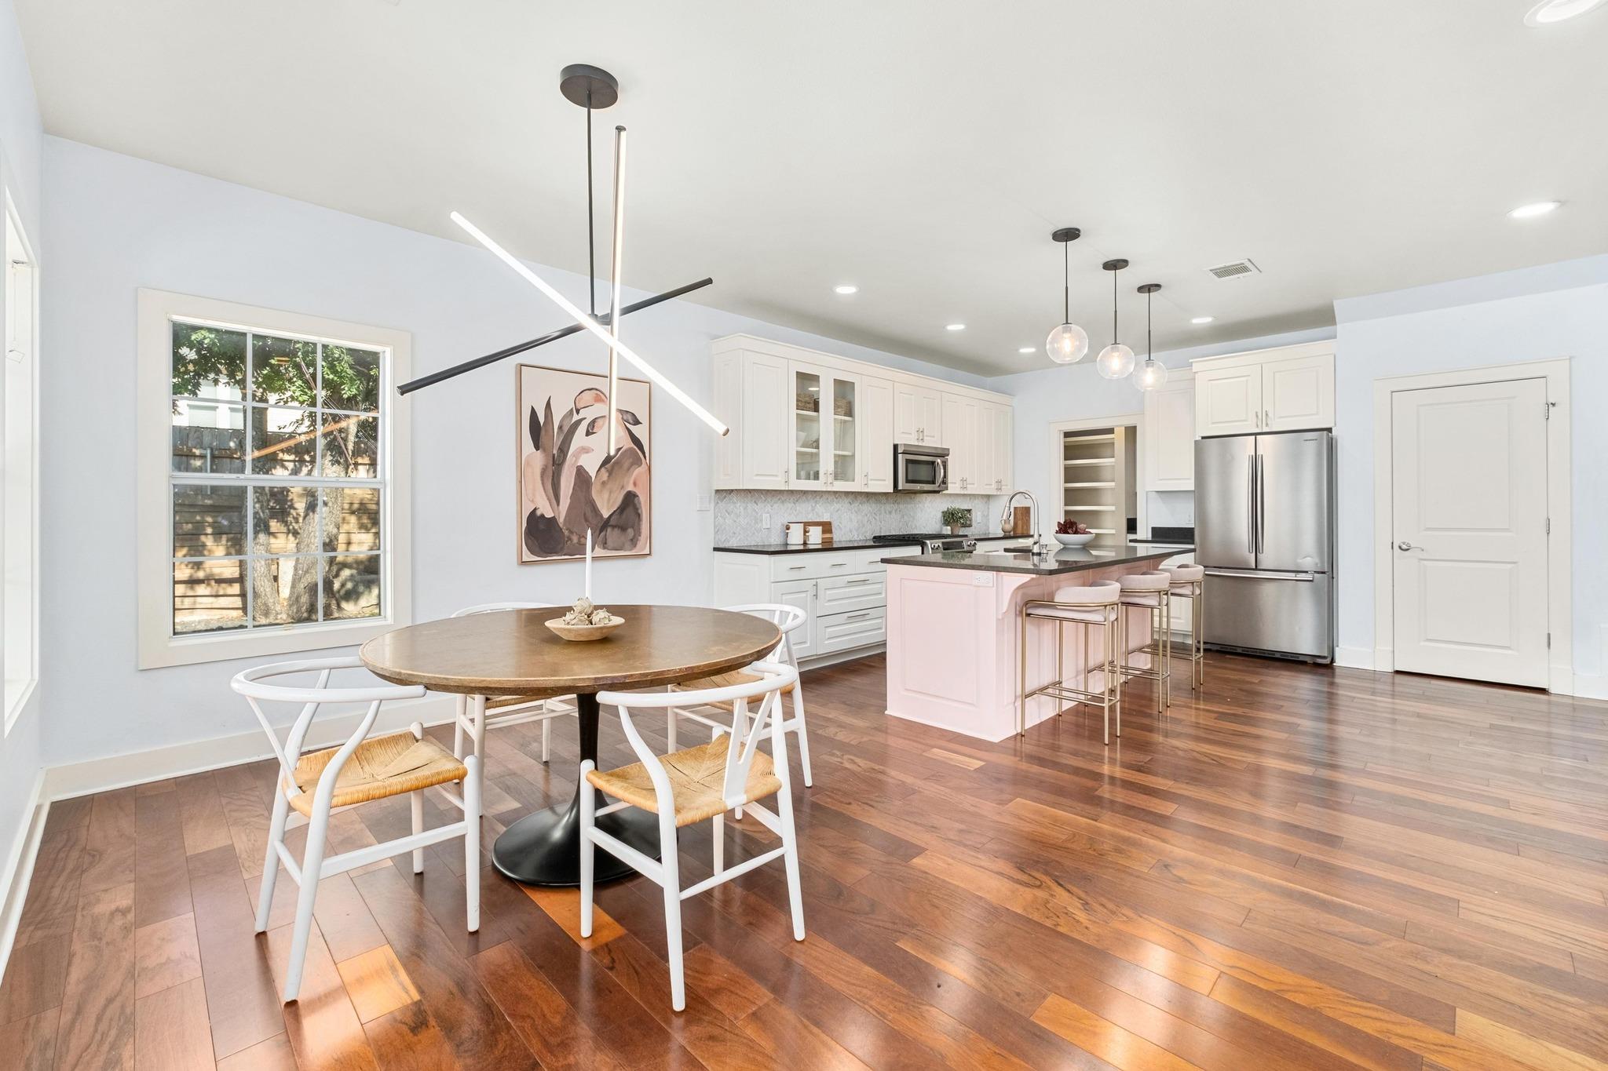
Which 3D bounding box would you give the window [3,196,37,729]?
[{"bbox_3d":[-2.536,-0.221,2.174,0.080,1.550,0.910,-2,2,-45],"label":"window"}]

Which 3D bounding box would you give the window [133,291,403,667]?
[{"bbox_3d":[-2.524,-0.264,3.295,1.065,1.667,0.050,-2,2,-45],"label":"window"}]

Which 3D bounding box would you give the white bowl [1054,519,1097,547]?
[{"bbox_3d":[2.056,-0.014,5.070,0.315,0.205,0.315,0,2,0],"label":"white bowl"}]

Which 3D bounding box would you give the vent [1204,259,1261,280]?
[{"bbox_3d":[2.801,-1.719,4.372,0.350,0.020,0.250,-2,2,-45],"label":"vent"}]

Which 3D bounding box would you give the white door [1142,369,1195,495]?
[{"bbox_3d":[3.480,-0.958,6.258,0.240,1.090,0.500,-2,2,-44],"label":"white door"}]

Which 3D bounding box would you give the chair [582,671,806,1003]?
[{"bbox_3d":[-0.290,0.755,1.889,0.550,0.765,0.520,-2,2,-44],"label":"chair"}]

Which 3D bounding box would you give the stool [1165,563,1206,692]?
[{"bbox_3d":[2.510,0.600,4.606,0.500,0.820,0.430,-2,2,-44],"label":"stool"}]

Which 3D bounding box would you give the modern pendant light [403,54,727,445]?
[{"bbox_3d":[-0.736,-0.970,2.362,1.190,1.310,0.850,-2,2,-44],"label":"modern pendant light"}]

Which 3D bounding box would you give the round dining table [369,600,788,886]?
[{"bbox_3d":[-0.783,0.726,2.449,1.400,0.755,1.400,0,1,0],"label":"round dining table"}]

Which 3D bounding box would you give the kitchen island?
[{"bbox_3d":[1.652,0.568,4.384,2.320,0.914,1.060,-2,2,-44],"label":"kitchen island"}]

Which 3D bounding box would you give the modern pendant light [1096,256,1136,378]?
[{"bbox_3d":[1.966,-1.353,4.228,0.245,0.732,0.245,-2,2,-45],"label":"modern pendant light"}]

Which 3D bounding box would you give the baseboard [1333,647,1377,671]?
[{"bbox_3d":[4.099,0.918,4.981,0.018,0.140,0.250,-2,2,-45],"label":"baseboard"}]

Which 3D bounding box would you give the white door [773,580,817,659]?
[{"bbox_3d":[-0.047,0.619,4.808,0.430,0.570,0.022,-2,2,-44],"label":"white door"}]

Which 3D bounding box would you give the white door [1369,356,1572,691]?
[{"bbox_3d":[4.537,-0.064,4.587,0.080,2.125,0.950,-2,2,-44],"label":"white door"}]

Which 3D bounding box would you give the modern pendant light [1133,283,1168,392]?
[{"bbox_3d":[2.419,-1.373,4.691,0.245,0.731,0.245,-2,2,-45],"label":"modern pendant light"}]

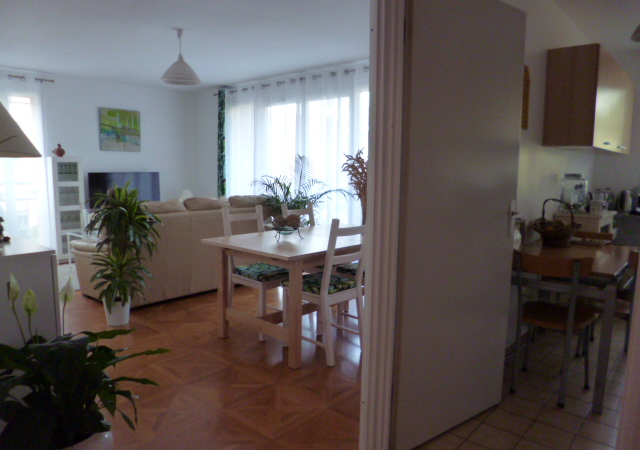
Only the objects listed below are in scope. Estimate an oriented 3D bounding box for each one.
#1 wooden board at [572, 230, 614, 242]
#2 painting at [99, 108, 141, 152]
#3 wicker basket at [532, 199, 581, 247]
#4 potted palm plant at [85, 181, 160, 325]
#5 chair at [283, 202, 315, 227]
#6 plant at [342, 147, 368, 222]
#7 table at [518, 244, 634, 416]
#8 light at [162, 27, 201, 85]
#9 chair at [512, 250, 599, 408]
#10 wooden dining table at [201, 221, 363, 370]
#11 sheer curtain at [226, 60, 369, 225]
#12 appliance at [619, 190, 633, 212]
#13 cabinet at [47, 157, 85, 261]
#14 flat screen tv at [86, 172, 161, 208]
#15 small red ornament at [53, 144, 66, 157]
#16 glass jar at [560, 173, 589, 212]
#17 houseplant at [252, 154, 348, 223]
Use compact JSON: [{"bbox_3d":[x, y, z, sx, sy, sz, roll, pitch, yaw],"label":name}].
[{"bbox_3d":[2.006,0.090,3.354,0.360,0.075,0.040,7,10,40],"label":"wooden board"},{"bbox_3d":[-2.736,-1.291,6.085,0.030,0.560,0.555,7,9,41],"label":"painting"},{"bbox_3d":[1.710,-0.005,3.179,0.320,0.335,0.270,7,9,41],"label":"wicker basket"},{"bbox_3d":[-1.601,0.220,3.658,0.570,1.140,0.560,-3,8,-24],"label":"potted palm plant"},{"bbox_3d":[-0.033,0.289,3.993,0.500,0.950,0.410,7,10,42],"label":"chair"},{"bbox_3d":[0.450,-0.014,4.436,0.480,1.500,0.460,7,9,41],"label":"plant"},{"bbox_3d":[1.577,0.547,2.843,0.660,0.750,1.070,7,10,42],"label":"table"},{"bbox_3d":[-1.210,-1.476,3.872,0.345,0.455,0.345,7,9,41],"label":"light"},{"bbox_3d":[1.339,0.559,2.558,0.420,0.830,0.490,7,9,41],"label":"chair"},{"bbox_3d":[-0.019,0.452,3.506,0.914,0.750,1.490,7,10,42],"label":"wooden dining table"},{"bbox_3d":[-0.387,-0.688,5.841,2.780,2.400,0.130,7,10,42],"label":"sheer curtain"},{"bbox_3d":[2.892,-0.223,4.185,0.145,0.210,0.135,7,9,41],"label":"appliance"},{"bbox_3d":[-3.404,-0.204,5.955,0.300,1.390,0.360,7,10,42],"label":"cabinet"},{"bbox_3d":[-2.834,-0.475,6.496,0.070,0.600,1.040,7,10,42],"label":"flat screen tv"},{"bbox_3d":[-3.384,-0.967,5.769,0.125,0.165,0.160,7,10,42],"label":"small red ornament"},{"bbox_3d":[2.091,-0.264,3.623,0.205,0.315,0.205,2,7,14],"label":"glass jar"},{"bbox_3d":[-0.216,-0.051,4.890,0.970,1.450,0.880,7,9,41],"label":"houseplant"}]

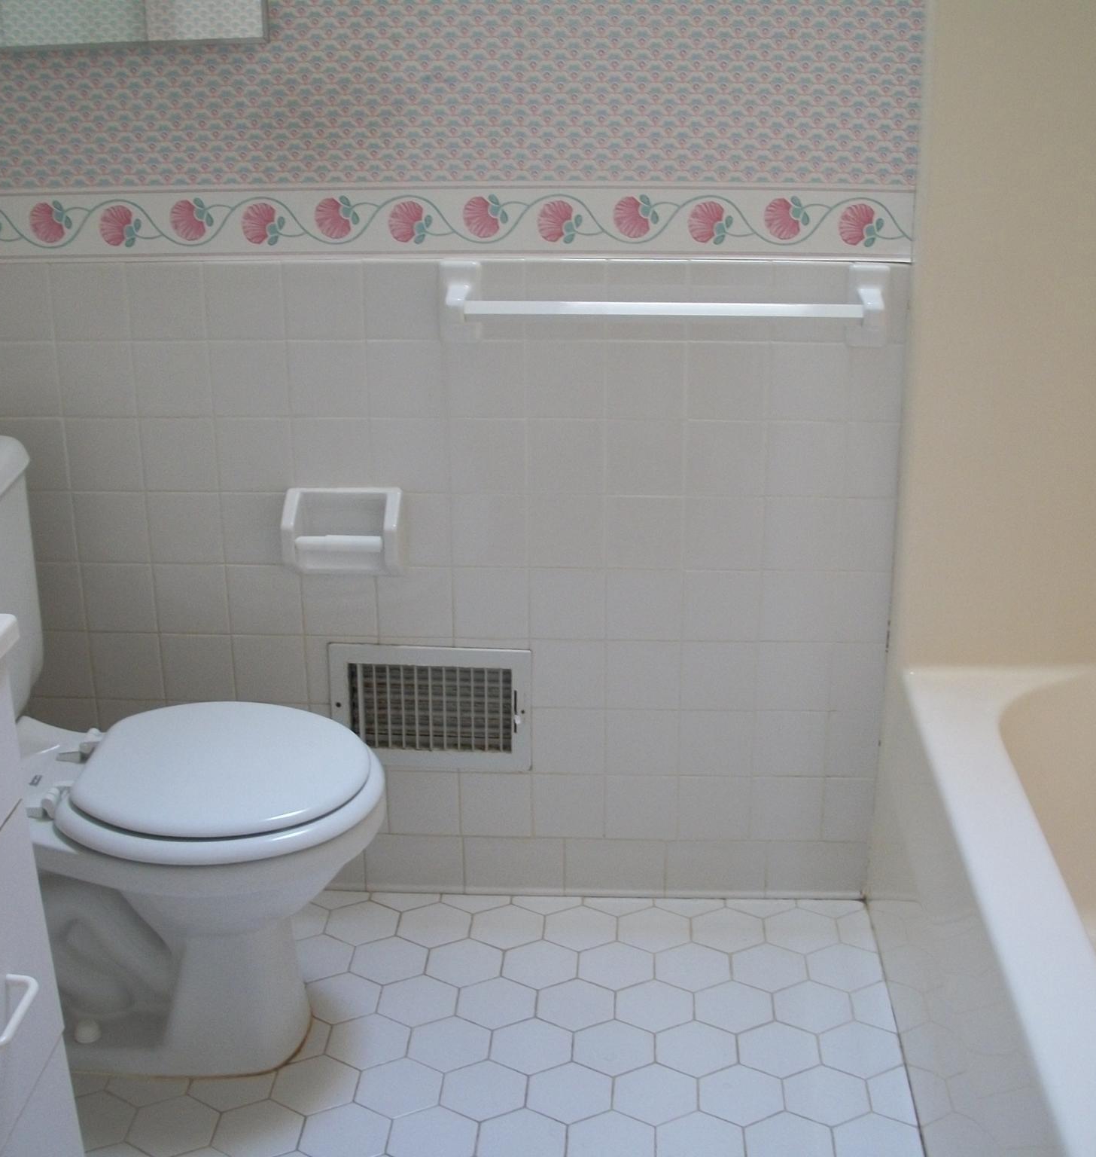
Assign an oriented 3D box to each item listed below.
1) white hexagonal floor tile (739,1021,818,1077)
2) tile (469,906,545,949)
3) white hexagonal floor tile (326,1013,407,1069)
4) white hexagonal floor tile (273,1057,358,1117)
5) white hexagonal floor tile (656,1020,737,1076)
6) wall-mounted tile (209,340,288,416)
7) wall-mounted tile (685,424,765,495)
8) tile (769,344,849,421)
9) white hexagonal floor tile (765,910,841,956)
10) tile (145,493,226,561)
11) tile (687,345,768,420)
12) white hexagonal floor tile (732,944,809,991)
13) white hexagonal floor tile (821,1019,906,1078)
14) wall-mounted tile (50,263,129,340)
[{"bbox_3d":[0.307,0.631,2.083,0.109,0.009,0.126,1,20,3],"label":"white hexagonal floor tile"},{"bbox_3d":[-0.059,0.521,2.314,0.106,0.009,0.122,1,20,3],"label":"tile"},{"bbox_3d":[-0.236,0.618,2.072,0.108,0.009,0.125,1,20,3],"label":"white hexagonal floor tile"},{"bbox_3d":[-0.295,0.647,1.978,0.108,0.010,0.125,1,20,4],"label":"white hexagonal floor tile"},{"bbox_3d":[0.195,0.622,2.048,0.108,0.009,0.125,1,20,3],"label":"white hexagonal floor tile"},{"bbox_3d":[-0.412,-0.278,2.153,0.108,0.108,0.009,1,20,3],"label":"wall-mounted tile"},{"bbox_3d":[0.244,-0.166,2.149,0.108,0.108,0.010,1,20,4],"label":"wall-mounted tile"},{"bbox_3d":[0.352,-0.265,2.109,0.108,0.108,0.009,1,20,3],"label":"tile"},{"bbox_3d":[0.373,0.525,2.302,0.108,0.009,0.125,0,21,3],"label":"white hexagonal floor tile"},{"bbox_3d":[-0.518,-0.071,2.236,0.108,0.108,0.009,1,20,3],"label":"tile"},{"bbox_3d":[0.243,-0.267,2.111,0.108,0.108,0.010,1,20,4],"label":"tile"},{"bbox_3d":[0.314,0.558,2.219,0.108,0.009,0.125,1,20,3],"label":"white hexagonal floor tile"},{"bbox_3d":[0.413,0.625,2.044,0.107,0.009,0.123,0,20,3],"label":"white hexagonal floor tile"},{"bbox_3d":[-0.623,-0.375,2.121,0.108,0.108,0.009,1,21,3],"label":"wall-mounted tile"}]

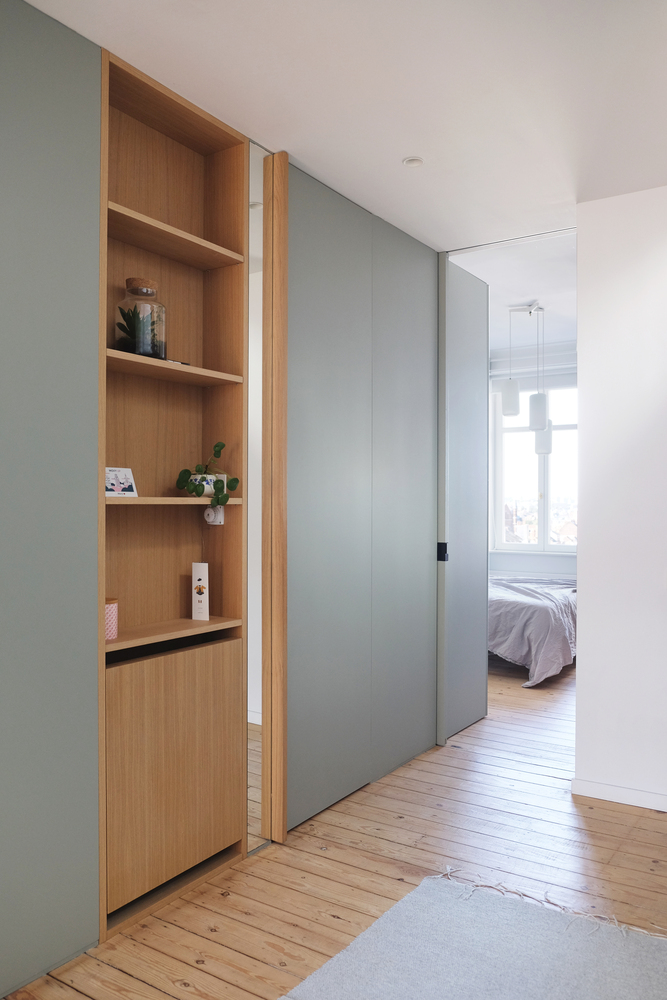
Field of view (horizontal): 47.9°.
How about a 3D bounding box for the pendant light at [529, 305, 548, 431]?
[{"bbox_3d":[1.550,-1.002,5.672,0.135,0.953,0.135,0,0,34],"label":"pendant light"}]

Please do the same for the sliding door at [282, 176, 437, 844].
[{"bbox_3d":[0.170,-0.011,3.525,0.050,2.649,1.310,0,0,34],"label":"sliding door"}]

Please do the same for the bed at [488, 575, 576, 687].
[{"bbox_3d":[1.343,1.024,6.531,1.750,0.616,1.768,0,0,34],"label":"bed"}]

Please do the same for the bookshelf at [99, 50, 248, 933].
[{"bbox_3d":[-0.589,-0.011,2.552,0.215,2.653,0.661,0,0,34],"label":"bookshelf"}]

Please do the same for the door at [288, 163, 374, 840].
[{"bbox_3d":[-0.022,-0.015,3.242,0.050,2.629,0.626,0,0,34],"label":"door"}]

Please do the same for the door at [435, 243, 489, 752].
[{"bbox_3d":[0.759,0.001,4.304,0.050,2.607,0.642,0,0,34],"label":"door"}]

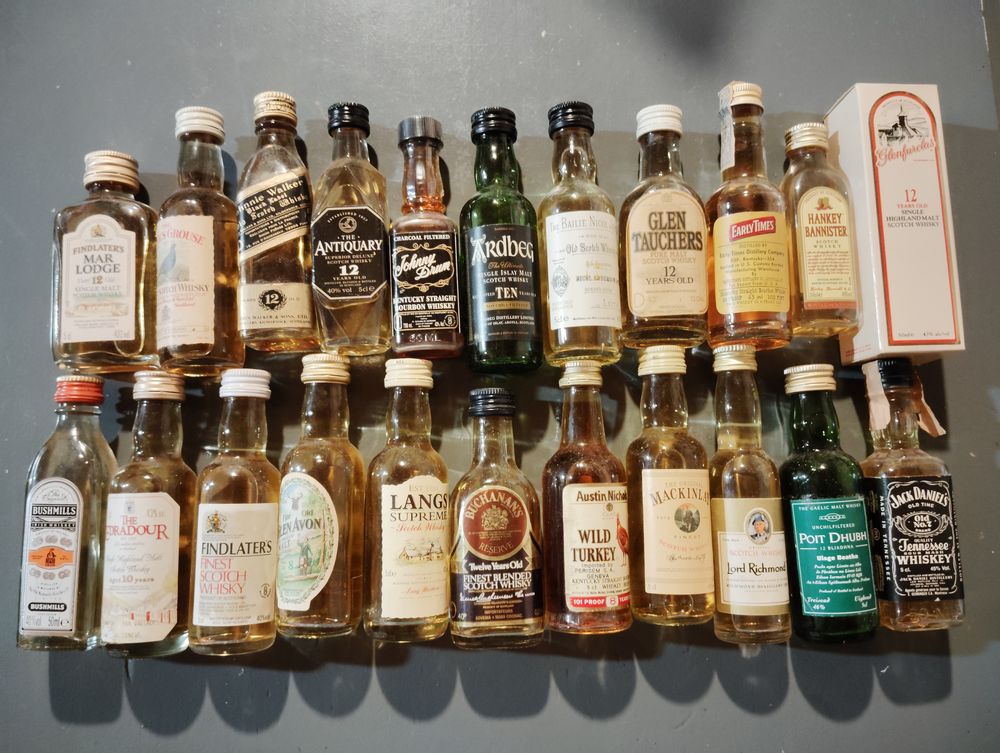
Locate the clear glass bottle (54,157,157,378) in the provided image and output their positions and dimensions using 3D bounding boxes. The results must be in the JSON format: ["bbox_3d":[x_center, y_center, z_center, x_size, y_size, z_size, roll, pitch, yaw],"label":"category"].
[{"bbox_3d":[-0.172,-0.050,0.358,0.044,0.027,0.097,-4,81,-2],"label":"clear glass bottle"}]

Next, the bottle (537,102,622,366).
[{"bbox_3d":[0.035,-0.064,0.363,0.034,0.034,0.116,0,82,-16],"label":"bottle"}]

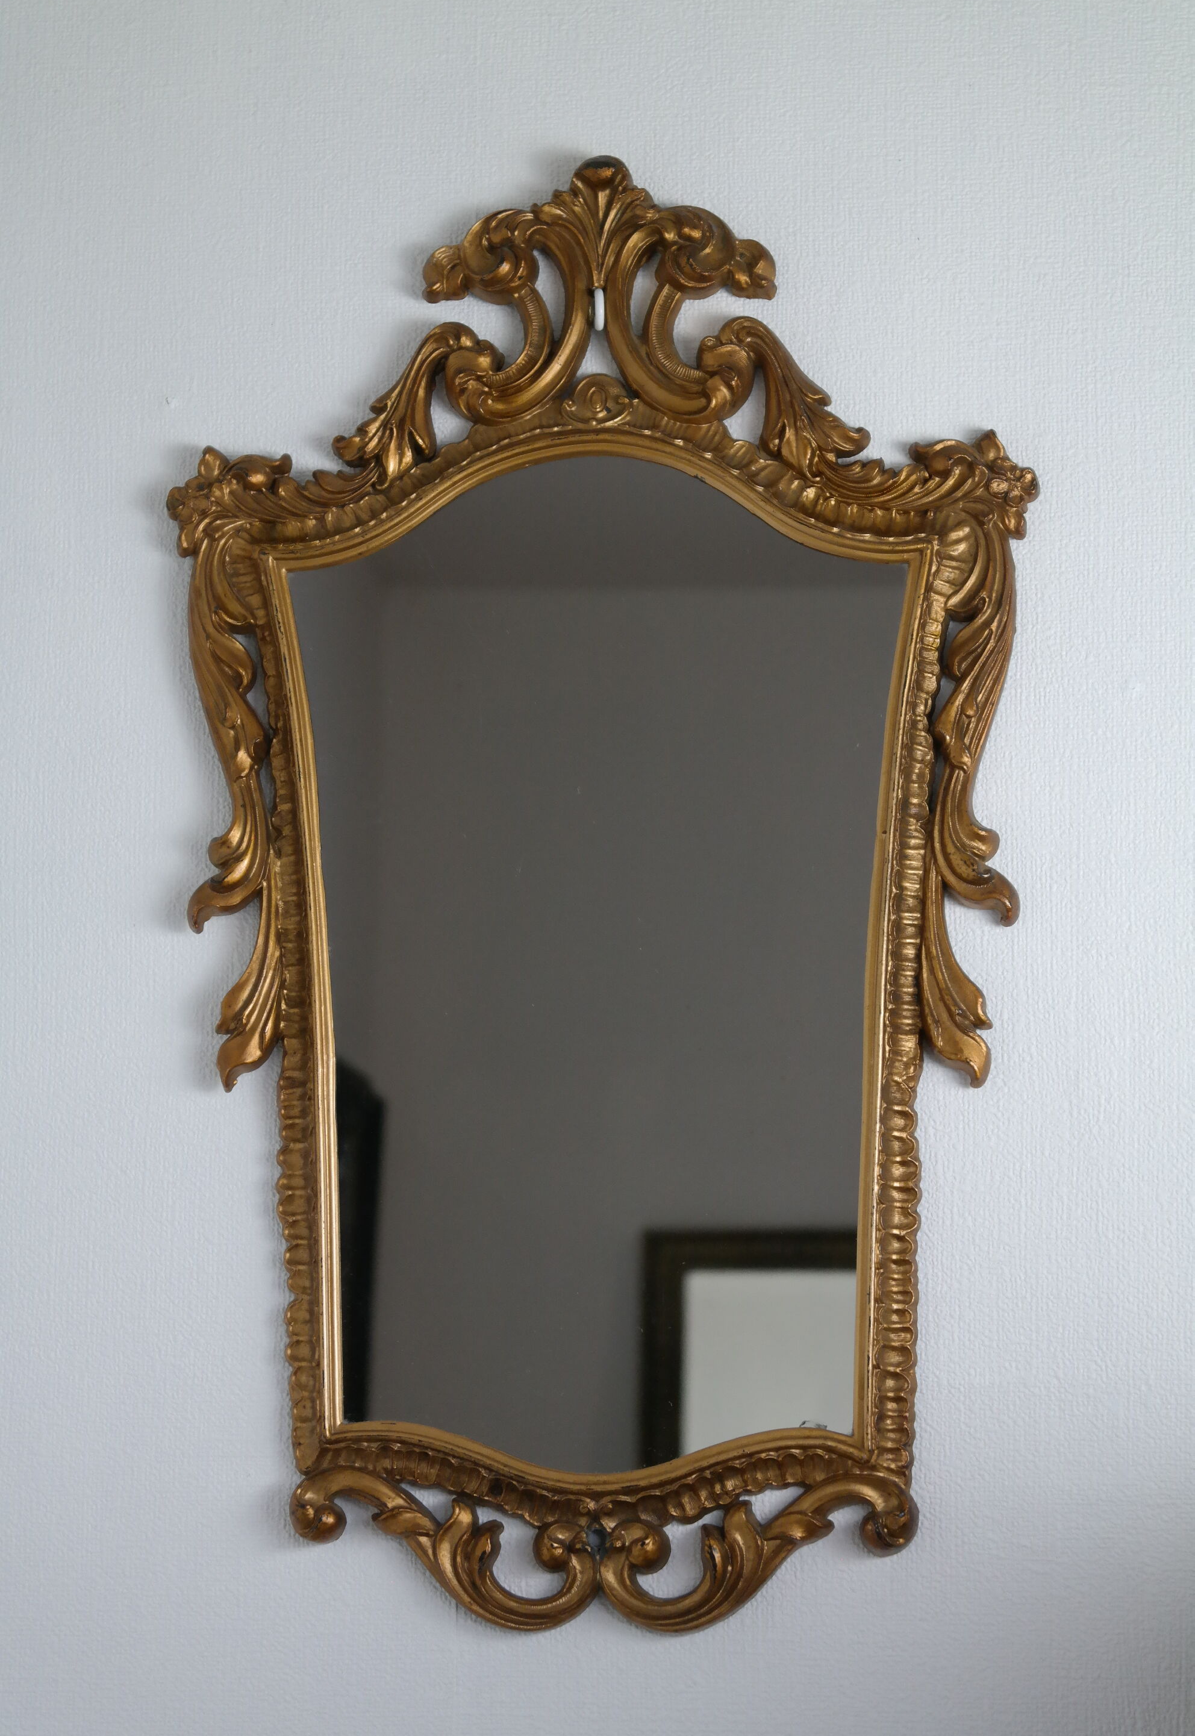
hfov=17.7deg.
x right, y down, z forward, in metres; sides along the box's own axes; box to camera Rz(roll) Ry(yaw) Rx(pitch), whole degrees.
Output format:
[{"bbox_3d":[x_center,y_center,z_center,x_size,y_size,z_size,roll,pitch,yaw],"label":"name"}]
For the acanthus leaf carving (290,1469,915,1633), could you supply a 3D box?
[{"bbox_3d":[0.001,0.309,1.732,0.285,0.071,0.026,-1,-10,7],"label":"acanthus leaf carving"}]

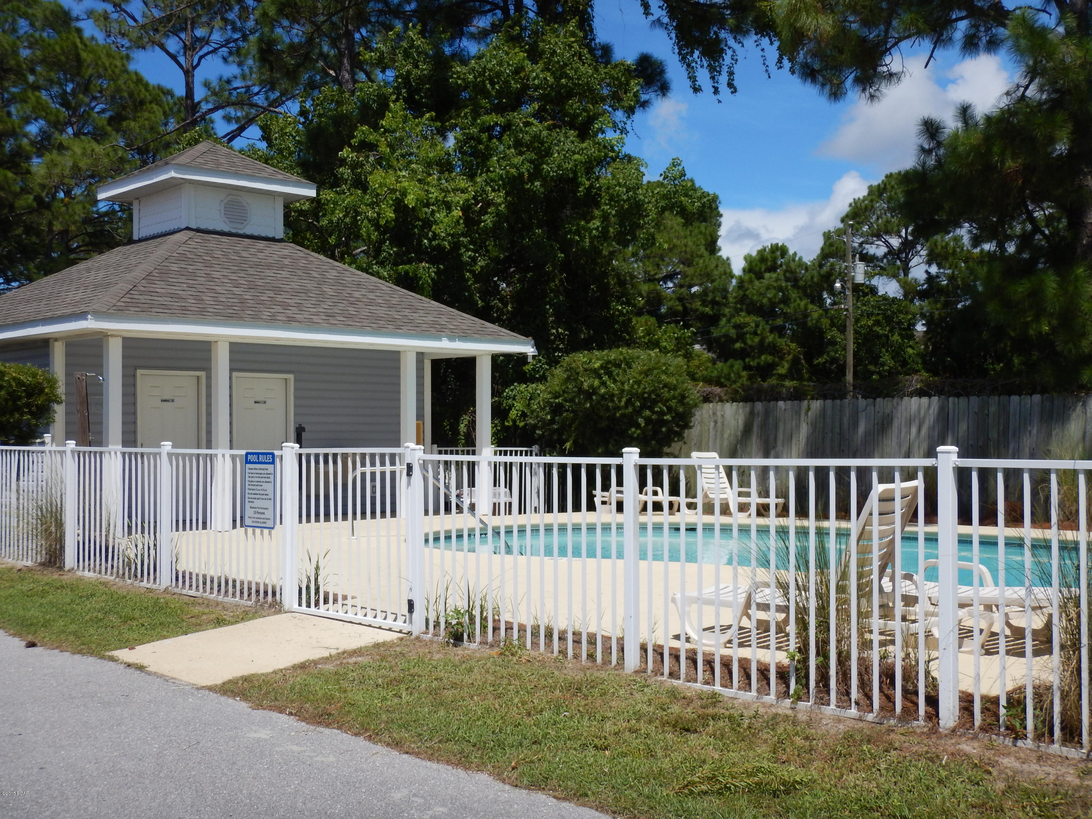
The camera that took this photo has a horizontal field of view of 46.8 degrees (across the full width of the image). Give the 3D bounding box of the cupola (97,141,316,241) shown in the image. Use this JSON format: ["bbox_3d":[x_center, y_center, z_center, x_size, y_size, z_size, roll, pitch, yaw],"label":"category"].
[{"bbox_3d":[-5.272,-3.416,19.674,2.430,1.550,2.430,1,-1,-44],"label":"cupola"}]

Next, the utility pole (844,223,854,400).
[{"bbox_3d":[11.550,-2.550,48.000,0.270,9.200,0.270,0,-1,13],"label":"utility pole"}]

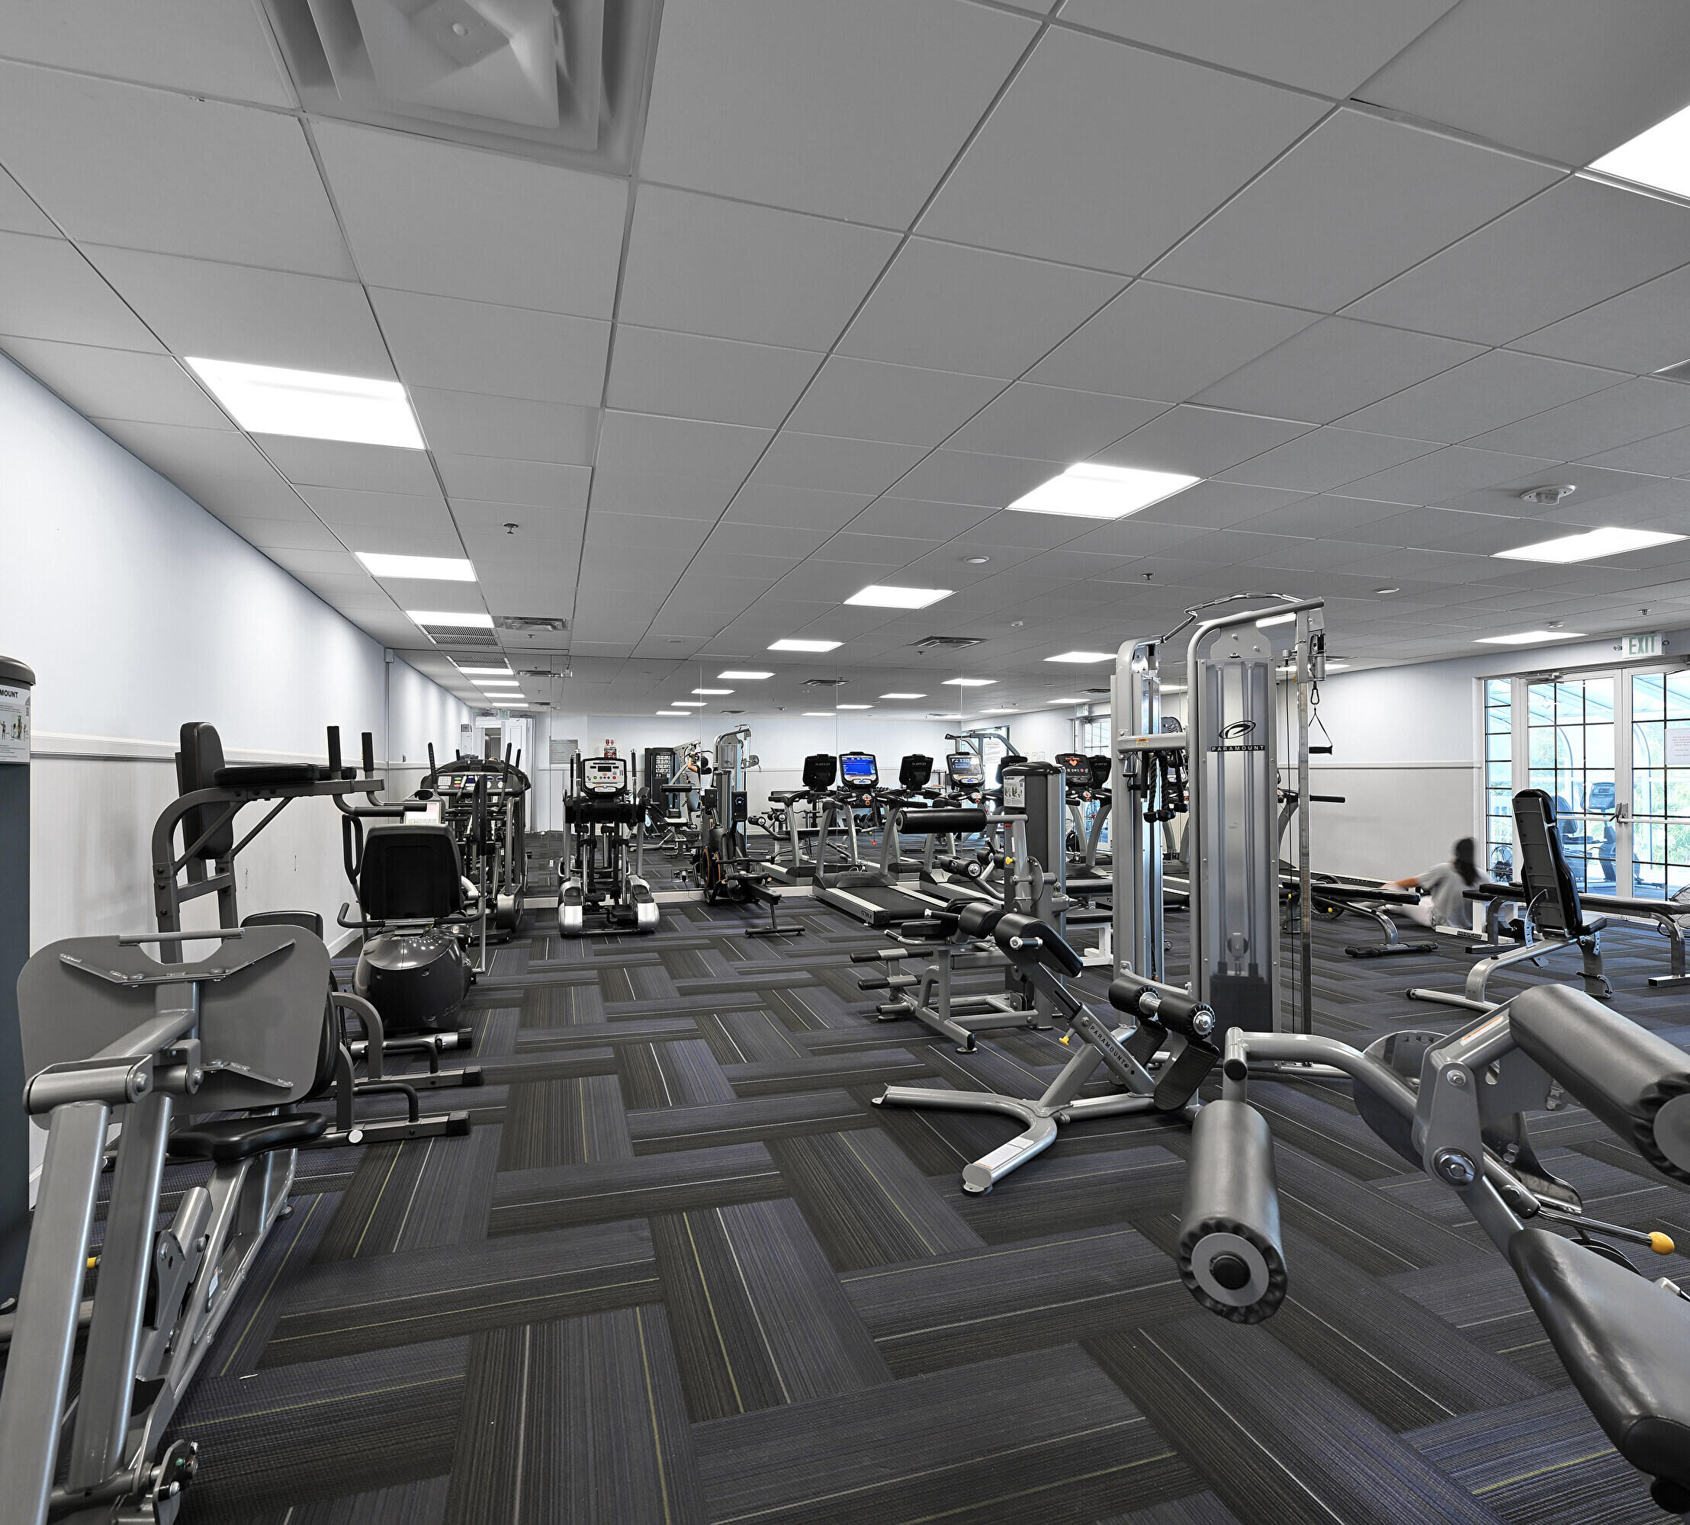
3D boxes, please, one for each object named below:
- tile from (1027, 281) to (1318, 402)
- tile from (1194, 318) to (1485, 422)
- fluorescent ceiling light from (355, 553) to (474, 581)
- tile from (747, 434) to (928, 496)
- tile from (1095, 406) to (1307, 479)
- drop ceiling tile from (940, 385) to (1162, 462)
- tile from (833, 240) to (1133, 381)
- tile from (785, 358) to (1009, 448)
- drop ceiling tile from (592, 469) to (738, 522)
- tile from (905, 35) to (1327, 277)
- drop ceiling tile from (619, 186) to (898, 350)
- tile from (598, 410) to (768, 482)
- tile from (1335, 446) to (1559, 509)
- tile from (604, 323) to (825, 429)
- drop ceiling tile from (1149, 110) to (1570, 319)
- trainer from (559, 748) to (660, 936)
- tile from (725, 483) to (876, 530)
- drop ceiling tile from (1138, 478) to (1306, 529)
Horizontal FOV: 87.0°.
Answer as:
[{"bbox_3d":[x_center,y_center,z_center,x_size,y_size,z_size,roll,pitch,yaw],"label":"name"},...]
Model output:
[{"bbox_3d":[0.921,-1.202,2.582,0.603,0.020,0.603,0,0,-18],"label":"tile"},{"bbox_3d":[1.504,-1.205,2.774,0.600,0.020,0.600,0,-1,-18],"label":"tile"},{"bbox_3d":[-2.553,-1.192,5.325,0.600,0.050,0.600,0,-1,-18],"label":"fluorescent ceiling light"},{"bbox_3d":[-0.032,-1.194,3.558,0.603,0.020,0.603,0,0,-18],"label":"tile"},{"bbox_3d":[1.319,-1.199,3.356,0.600,0.020,0.600,0,-1,-18],"label":"tile"},{"bbox_3d":[0.738,-1.200,3.171,0.600,0.020,0.600,0,-1,-18],"label":"drop ceiling tile"},{"bbox_3d":[0.340,-1.202,2.396,0.603,0.020,0.603,0,0,-18],"label":"tile"},{"bbox_3d":[0.154,-1.198,2.977,0.603,0.020,0.603,0,0,-18],"label":"tile"},{"bbox_3d":[-0.818,-1.192,3.956,0.600,0.020,0.600,0,-1,-18],"label":"drop ceiling tile"},{"bbox_3d":[0.526,-1.206,1.815,0.603,0.020,0.603,0,0,-18],"label":"tile"},{"bbox_3d":[-0.240,-1.209,2.220,0.600,0.020,0.600,0,-1,-18],"label":"drop ceiling tile"},{"bbox_3d":[-0.613,-1.194,3.373,0.603,0.020,0.603,0,0,-18],"label":"tile"},{"bbox_3d":[2.482,-1.196,3.725,0.600,0.020,0.600,0,-1,-18],"label":"tile"},{"bbox_3d":[-0.427,-1.198,2.792,0.603,0.020,0.603,0,0,-18],"label":"tile"},{"bbox_3d":[1.107,-1.206,2.001,0.603,0.020,0.603,0,0,-18],"label":"drop ceiling tile"},{"bbox_3d":[-2.331,0.711,8.688,0.820,1.680,1.750,0,0,-18],"label":"trainer"},{"bbox_3d":[-0.213,-1.190,4.148,0.600,0.020,0.600,0,-1,-18],"label":"tile"},{"bbox_3d":[1.712,-1.193,4.115,0.603,0.020,0.603,0,0,-18],"label":"drop ceiling tile"}]

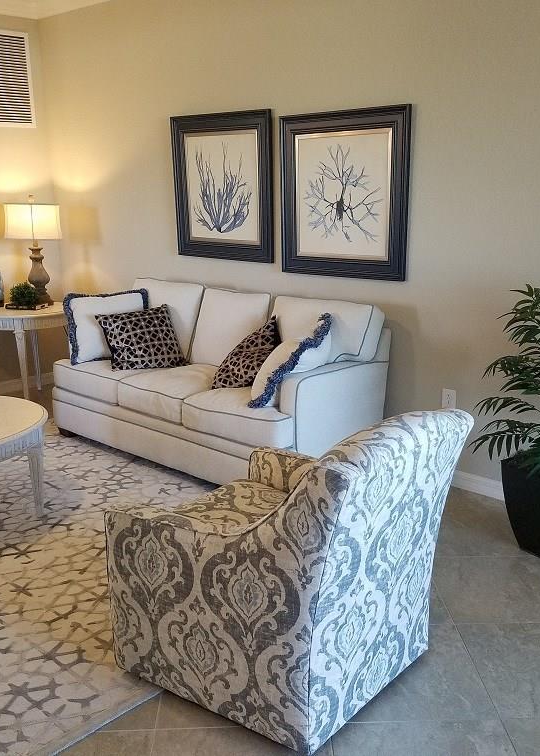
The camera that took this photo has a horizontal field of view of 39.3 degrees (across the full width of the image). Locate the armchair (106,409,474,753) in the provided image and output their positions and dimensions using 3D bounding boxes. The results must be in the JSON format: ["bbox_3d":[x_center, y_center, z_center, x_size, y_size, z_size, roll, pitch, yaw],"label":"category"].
[{"bbox_3d":[0.072,0.511,2.388,0.858,0.913,0.780,11,19,38],"label":"armchair"}]

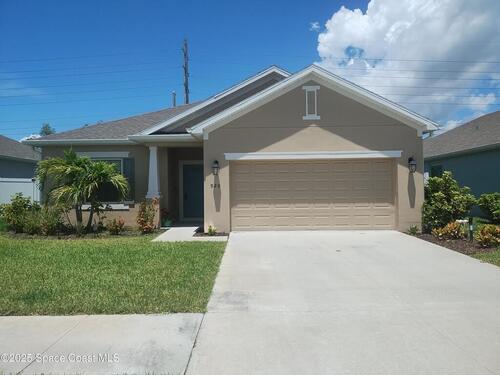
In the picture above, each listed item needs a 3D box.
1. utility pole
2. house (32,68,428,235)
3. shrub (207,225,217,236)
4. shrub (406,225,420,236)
[{"bbox_3d":[-8.174,-9.176,47.000,0.550,20.300,0.500,-1,1,-1],"label":"utility pole"},{"bbox_3d":[-1.150,-1.740,18.100,12.750,5.870,16.300,-1,1,-1],"label":"house"},{"bbox_3d":[-1.089,1.232,10.350,0.280,0.320,0.270,-1,1,-1],"label":"shrub"},{"bbox_3d":[4.692,1.227,10.350,0.360,0.330,0.340,-1,1,-1],"label":"shrub"}]

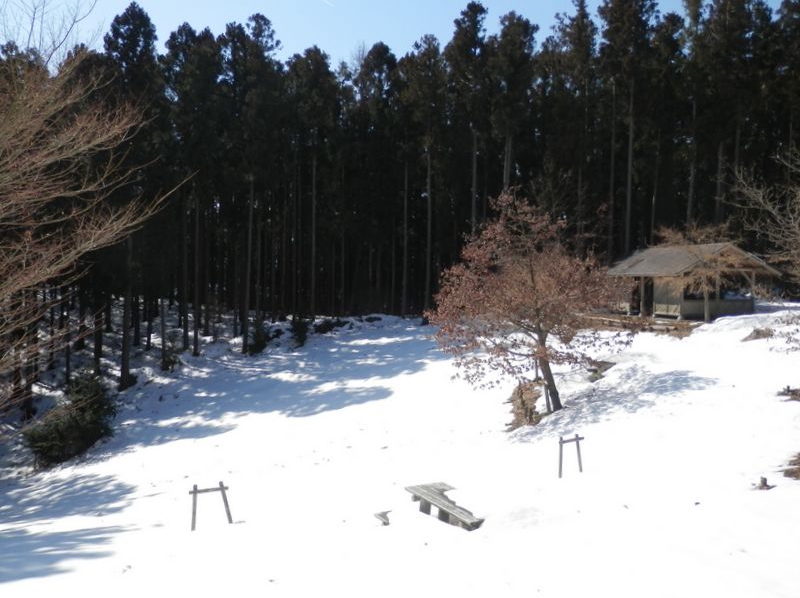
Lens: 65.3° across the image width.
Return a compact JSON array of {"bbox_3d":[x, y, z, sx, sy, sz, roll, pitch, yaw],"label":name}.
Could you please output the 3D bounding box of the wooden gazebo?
[{"bbox_3d":[15.075,-1.042,32.963,5.400,3.550,7.000,0,3,-7],"label":"wooden gazebo"}]

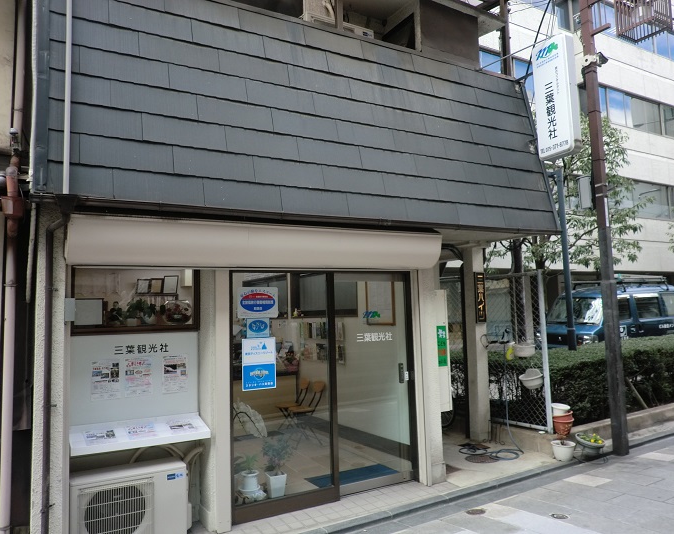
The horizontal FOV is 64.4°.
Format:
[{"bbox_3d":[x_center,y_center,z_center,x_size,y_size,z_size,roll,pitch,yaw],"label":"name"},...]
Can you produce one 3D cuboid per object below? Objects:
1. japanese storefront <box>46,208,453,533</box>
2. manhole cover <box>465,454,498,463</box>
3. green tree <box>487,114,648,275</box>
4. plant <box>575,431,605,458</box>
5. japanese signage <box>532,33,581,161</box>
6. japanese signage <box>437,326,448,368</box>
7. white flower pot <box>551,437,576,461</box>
[{"bbox_3d":[-0.508,0.865,4.465,3.220,2.310,0.650,1,-5,-30],"label":"japanese storefront"},{"bbox_3d":[1.565,2.061,5.752,0.360,0.015,0.340,-2,-5,0],"label":"manhole cover"},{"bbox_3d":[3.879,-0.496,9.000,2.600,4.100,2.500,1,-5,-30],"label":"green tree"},{"bbox_3d":[2.893,2.037,6.103,0.330,0.290,0.320,1,-5,-30],"label":"plant"},{"bbox_3d":[2.336,-1.789,5.699,0.150,1.260,0.430,1,-5,-30],"label":"japanese signage"},{"bbox_3d":[0.995,0.754,5.066,0.117,0.385,0.015,1,-5,-30],"label":"japanese signage"},{"bbox_3d":[2.408,1.912,5.683,0.260,0.260,0.260,-2,-5,0],"label":"white flower pot"}]

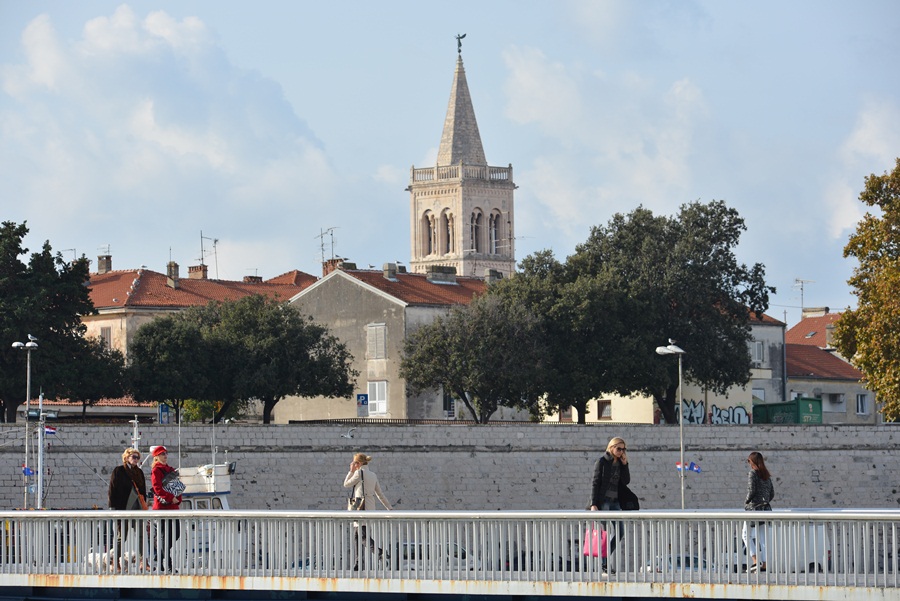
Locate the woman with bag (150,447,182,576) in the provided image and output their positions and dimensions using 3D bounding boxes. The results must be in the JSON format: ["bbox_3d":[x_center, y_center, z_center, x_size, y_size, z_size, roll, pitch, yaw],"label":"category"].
[{"bbox_3d":[-3.807,2.818,57.200,0.420,1.700,0.480,-3,-4,32],"label":"woman with bag"}]

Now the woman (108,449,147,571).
[{"bbox_3d":[-4.408,2.868,58.200,0.420,1.680,0.550,-4,-4,40],"label":"woman"}]

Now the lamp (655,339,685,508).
[{"bbox_3d":[8.969,6.589,170.368,1.100,9.540,1.000,-3,-4,35],"label":"lamp"}]

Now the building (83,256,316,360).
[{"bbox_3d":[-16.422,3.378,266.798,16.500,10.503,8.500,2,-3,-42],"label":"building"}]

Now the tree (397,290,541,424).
[{"bbox_3d":[1.261,3.497,238.085,7.899,7.674,7.800,0,-3,0],"label":"tree"}]

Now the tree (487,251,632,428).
[{"bbox_3d":[6.277,2.280,239.141,7.822,10.201,8.000,0,-3,0],"label":"tree"}]

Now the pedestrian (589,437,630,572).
[{"bbox_3d":[2.025,2.582,53.300,0.580,1.730,0.550,2,-4,-45],"label":"pedestrian"}]

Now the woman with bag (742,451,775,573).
[{"bbox_3d":[4.160,2.861,57.429,0.380,1.640,0.450,-2,-3,38],"label":"woman with bag"}]

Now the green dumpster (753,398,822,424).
[{"bbox_3d":[15.341,5.822,201.617,3.600,2.200,2.200,-3,-4,30],"label":"green dumpster"}]

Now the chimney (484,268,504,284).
[{"bbox_3d":[2.683,-1.447,256.326,1.000,1.050,0.750,2,-3,-42],"label":"chimney"}]

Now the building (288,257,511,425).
[{"bbox_3d":[-1.607,3.124,252.776,13.000,9.745,11.600,2,-3,-42],"label":"building"}]

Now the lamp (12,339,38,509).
[{"bbox_3d":[-15.956,6.335,158.495,1.000,9.500,1.100,1,-4,-27],"label":"lamp"}]

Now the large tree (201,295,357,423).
[{"bbox_3d":[-9.651,3.519,239.085,8.594,7.721,8.200,0,-3,0],"label":"large tree"}]

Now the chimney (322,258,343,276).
[{"bbox_3d":[-6.946,-1.773,251.336,1.150,1.350,0.700,2,-3,-42],"label":"chimney"}]

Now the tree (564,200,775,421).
[{"bbox_3d":[12.139,0.871,239.204,11.789,13.021,11.200,0,-3,0],"label":"tree"}]

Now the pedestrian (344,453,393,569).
[{"bbox_3d":[-1.159,2.928,59.000,0.680,1.630,0.520,-3,-4,40],"label":"pedestrian"}]

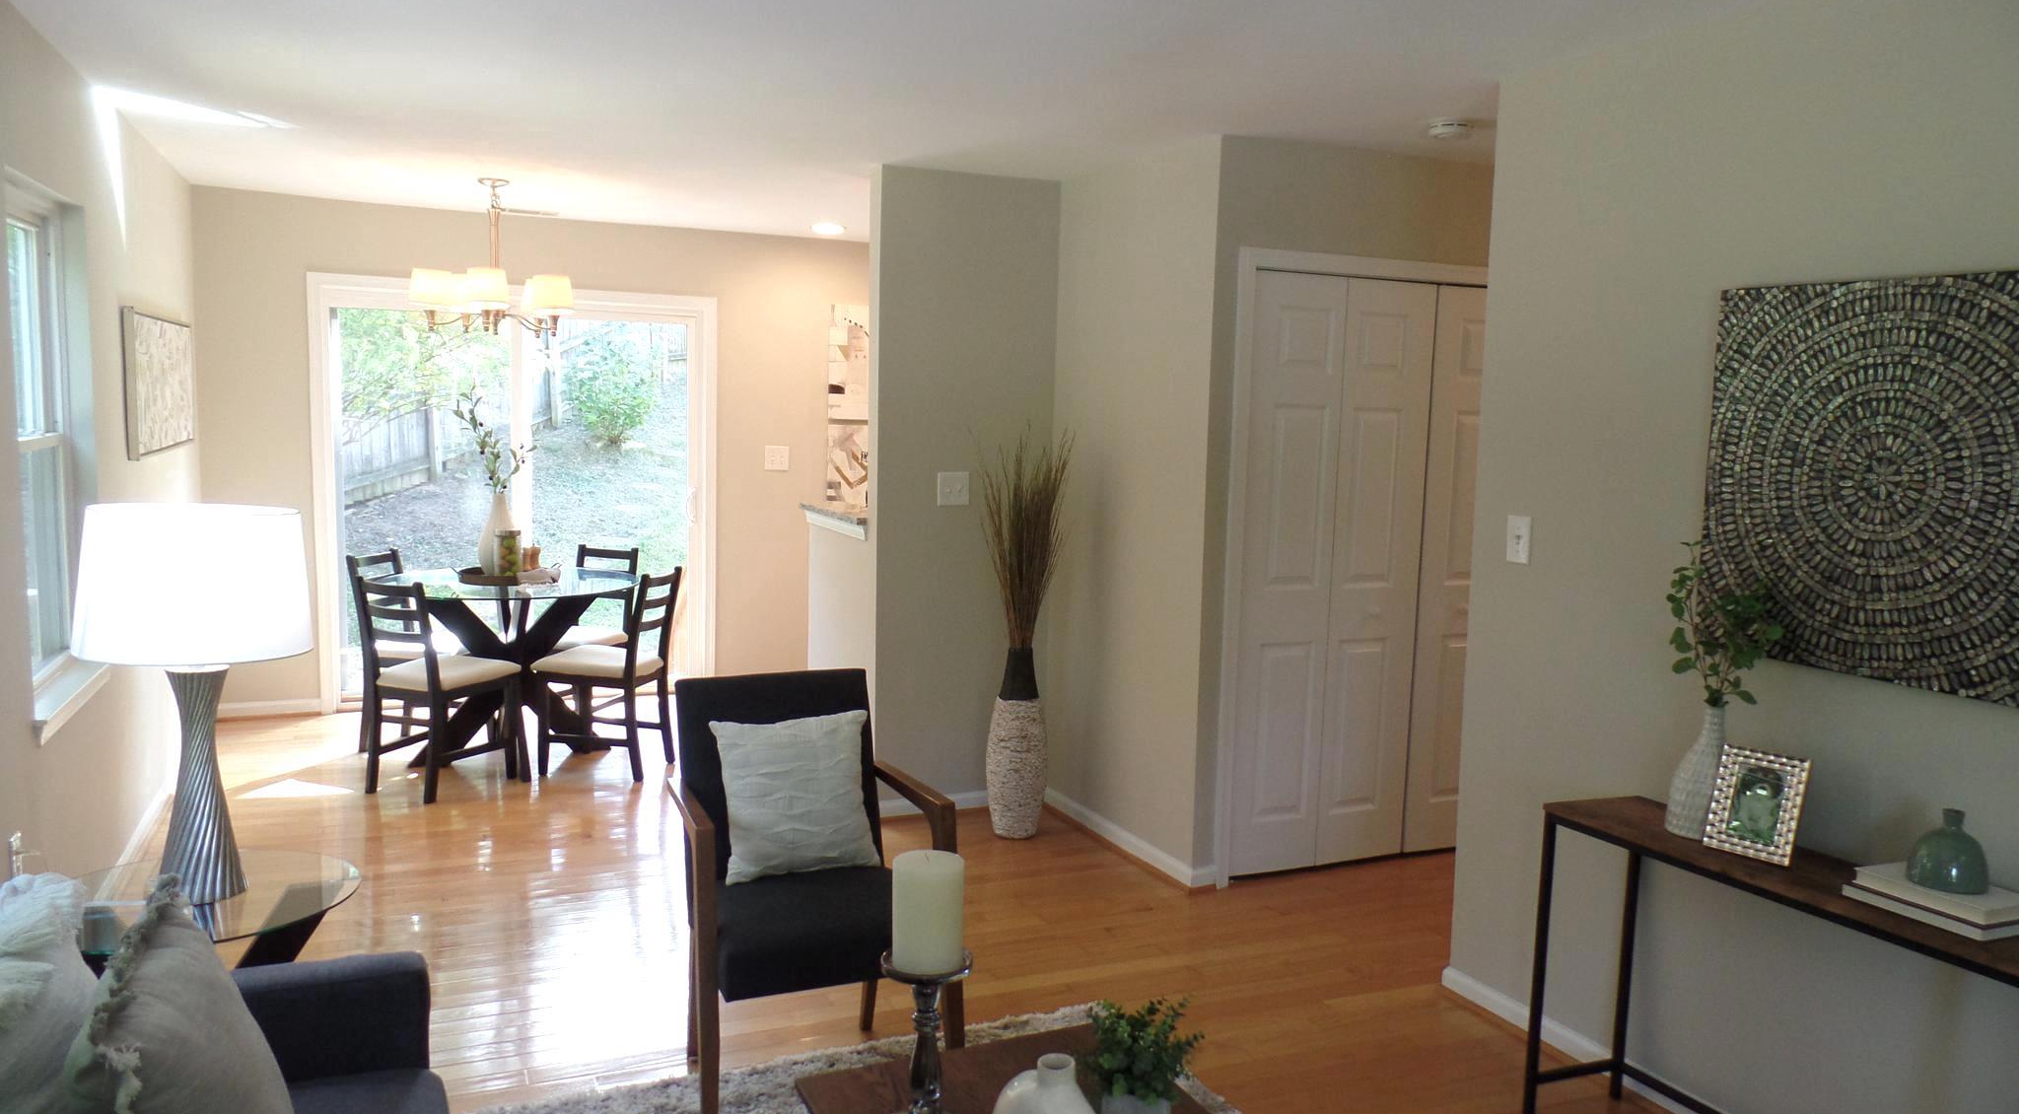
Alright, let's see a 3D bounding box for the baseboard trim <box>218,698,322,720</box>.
[{"bbox_3d":[-3.511,0.722,6.335,0.450,0.090,0.015,-1,7,-25],"label":"baseboard trim"}]

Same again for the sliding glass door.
[{"bbox_3d":[-2.431,-0.272,6.744,1.840,2.050,0.120,-1,7,-25],"label":"sliding glass door"}]

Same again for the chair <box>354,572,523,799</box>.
[{"bbox_3d":[-2.268,0.485,5.365,0.420,0.860,0.510,4,7,23],"label":"chair"}]

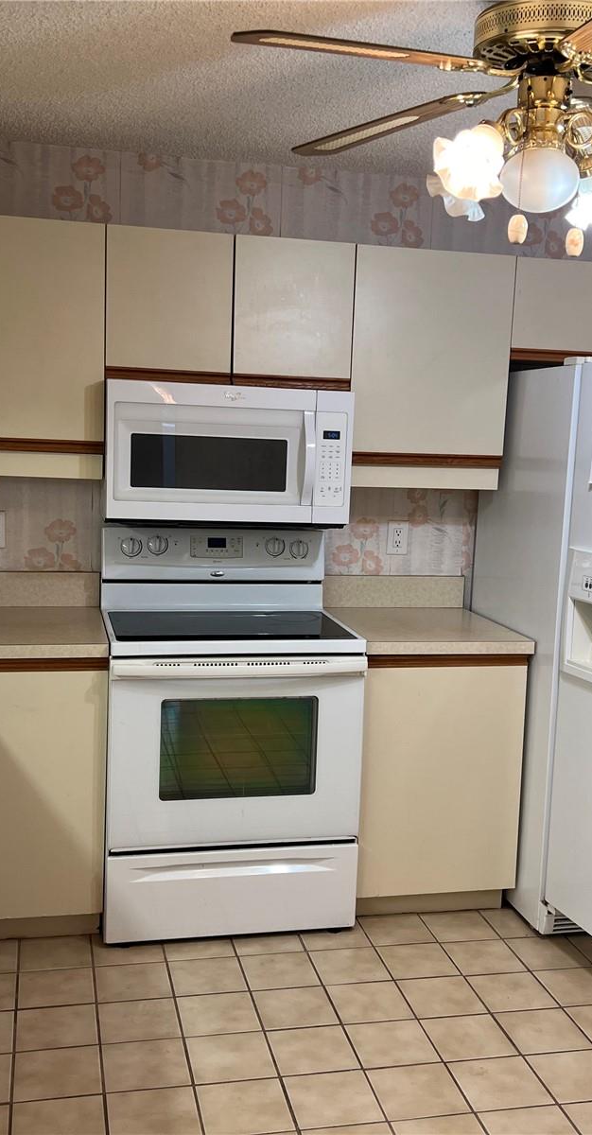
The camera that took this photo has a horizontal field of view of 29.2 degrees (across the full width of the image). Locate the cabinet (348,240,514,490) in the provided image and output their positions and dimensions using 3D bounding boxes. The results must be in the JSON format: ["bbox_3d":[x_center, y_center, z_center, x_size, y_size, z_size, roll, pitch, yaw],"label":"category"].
[{"bbox_3d":[0.400,-0.650,3.777,0.524,0.753,0.325,1,8,-12],"label":"cabinet"}]

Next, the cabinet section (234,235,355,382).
[{"bbox_3d":[-0.038,-0.810,3.656,0.382,0.433,0.313,1,7,-13],"label":"cabinet section"}]

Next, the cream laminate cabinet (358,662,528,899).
[{"bbox_3d":[0.389,0.605,3.797,0.522,0.760,0.600,1,8,-12],"label":"cream laminate cabinet"}]

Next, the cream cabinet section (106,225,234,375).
[{"bbox_3d":[-0.411,-0.814,3.571,0.382,0.433,0.313,1,7,-13],"label":"cream cabinet section"}]

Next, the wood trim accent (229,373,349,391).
[{"bbox_3d":[-0.013,-0.576,3.542,0.378,0.037,0.022,1,8,-12],"label":"wood trim accent"}]

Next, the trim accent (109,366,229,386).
[{"bbox_3d":[-0.388,-0.580,3.465,0.379,0.038,0.024,0,7,-12],"label":"trim accent"}]

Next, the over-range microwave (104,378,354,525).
[{"bbox_3d":[-0.232,-0.364,3.646,0.754,0.429,0.402,0,7,-12],"label":"over-range microwave"}]

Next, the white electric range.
[{"bbox_3d":[-0.228,0.491,3.603,0.757,1.173,0.670,1,8,-12],"label":"white electric range"}]

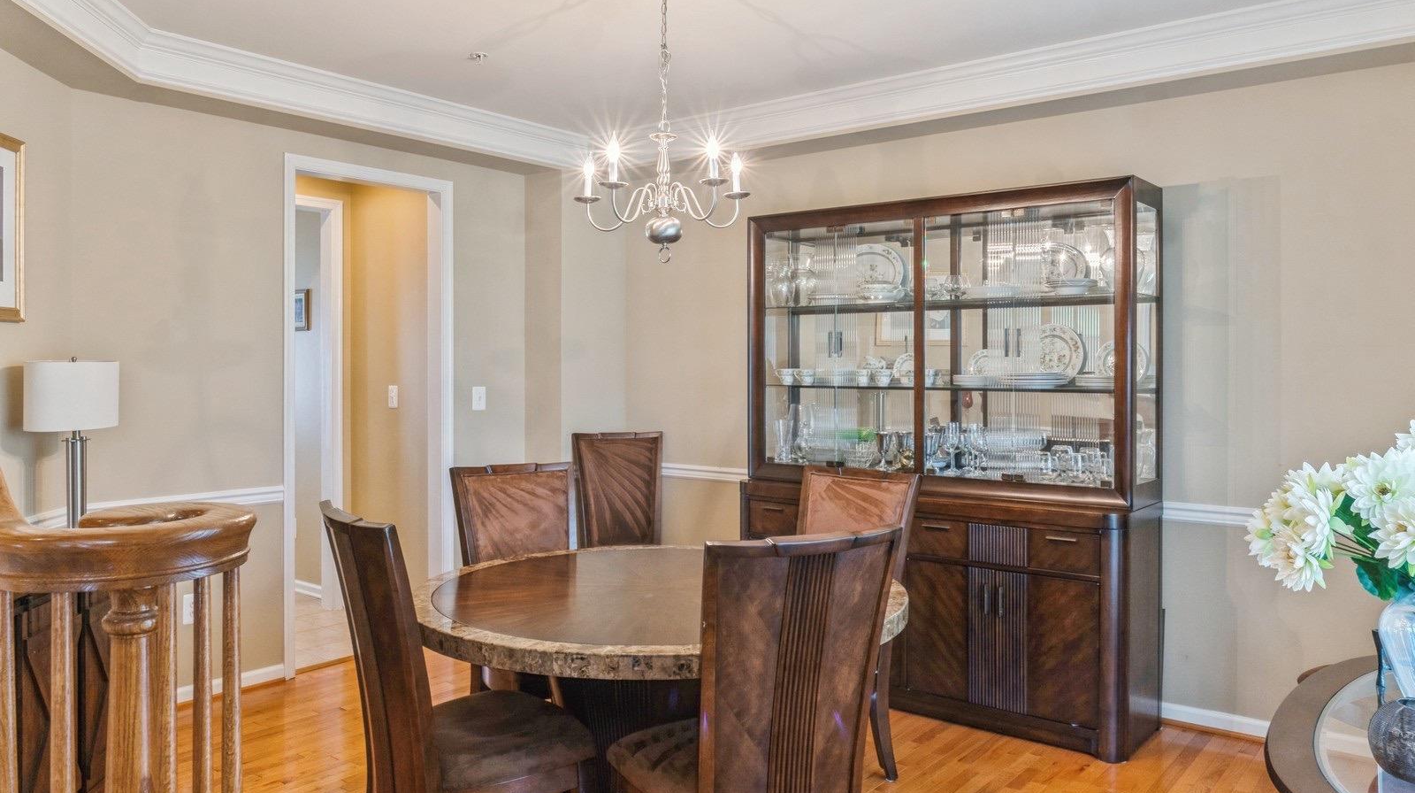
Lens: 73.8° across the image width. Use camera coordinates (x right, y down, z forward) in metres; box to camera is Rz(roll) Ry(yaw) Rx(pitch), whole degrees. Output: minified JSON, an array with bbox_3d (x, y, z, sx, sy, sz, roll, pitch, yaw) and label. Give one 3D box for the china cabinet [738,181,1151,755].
[{"bbox_3d":[0.962,0.238,4.057,1.736,2.116,0.488,1,2,38],"label":"china cabinet"}]

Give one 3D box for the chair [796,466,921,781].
[{"bbox_3d":[0.341,0.794,3.147,0.490,1.050,0.620,1,2,42],"label":"chair"}]

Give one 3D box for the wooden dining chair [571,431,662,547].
[{"bbox_3d":[-0.362,0.748,4.849,0.490,1.050,0.620,-1,2,-25],"label":"wooden dining chair"}]

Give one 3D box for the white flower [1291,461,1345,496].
[{"bbox_3d":[1.231,0.169,1.900,0.120,0.085,0.110,1,2,33],"label":"white flower"}]

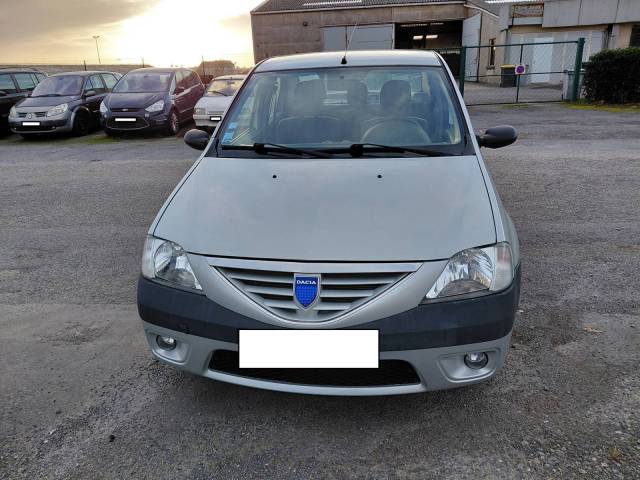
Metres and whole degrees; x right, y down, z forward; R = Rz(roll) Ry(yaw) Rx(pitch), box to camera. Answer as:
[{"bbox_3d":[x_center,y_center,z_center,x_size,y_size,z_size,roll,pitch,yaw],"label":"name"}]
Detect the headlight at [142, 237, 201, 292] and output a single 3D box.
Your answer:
[{"bbox_3d":[-0.627,0.088,1.973,0.380,0.195,0.320,1,20,8],"label":"headlight"}]

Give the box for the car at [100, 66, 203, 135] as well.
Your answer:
[{"bbox_3d":[-4.609,-4.005,13.104,1.904,1.658,4.768,-1,20,1],"label":"car"}]

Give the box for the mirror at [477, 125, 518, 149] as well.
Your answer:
[{"bbox_3d":[1.035,-0.603,2.697,0.215,0.135,0.140,1,20,8],"label":"mirror"}]

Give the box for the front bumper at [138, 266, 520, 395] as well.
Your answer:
[{"bbox_3d":[-0.022,0.330,1.929,1.700,0.470,0.480,1,20,8],"label":"front bumper"}]

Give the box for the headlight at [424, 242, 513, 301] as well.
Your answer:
[{"bbox_3d":[0.581,0.113,1.802,0.380,0.195,0.320,1,20,8],"label":"headlight"}]

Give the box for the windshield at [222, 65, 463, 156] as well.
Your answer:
[{"bbox_3d":[0.121,-0.811,2.777,1.420,0.160,0.850,1,51,8],"label":"windshield"}]

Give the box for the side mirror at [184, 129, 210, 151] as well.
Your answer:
[{"bbox_3d":[-0.767,-0.639,2.951,0.215,0.135,0.140,1,20,8],"label":"side mirror"}]

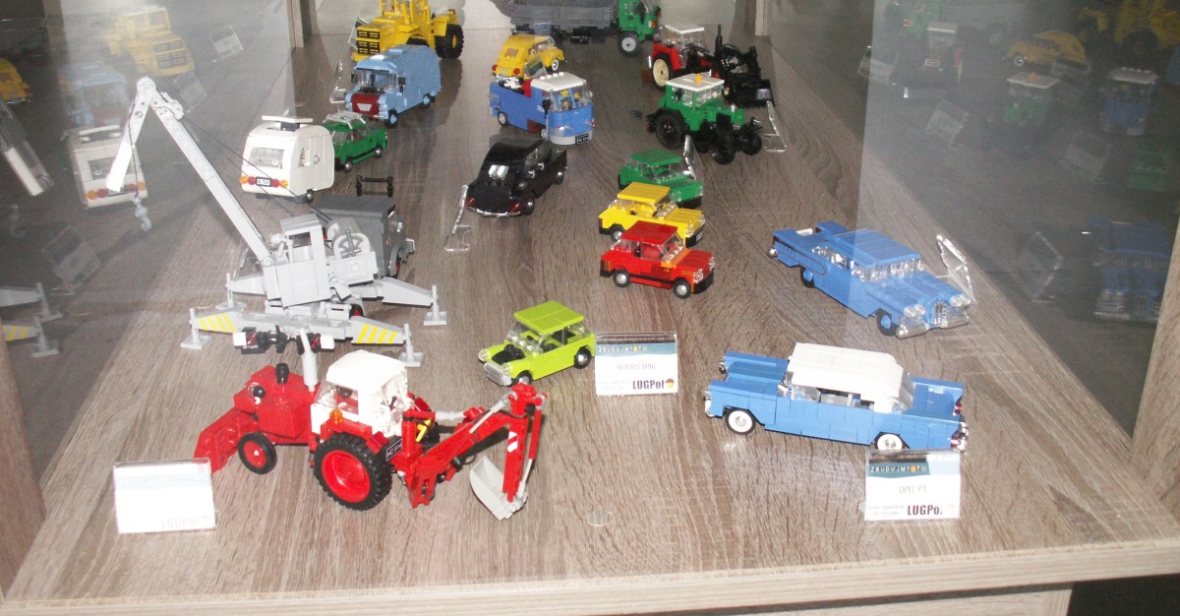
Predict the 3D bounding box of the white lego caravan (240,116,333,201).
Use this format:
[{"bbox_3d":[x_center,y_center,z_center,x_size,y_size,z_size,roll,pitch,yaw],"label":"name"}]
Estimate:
[{"bbox_3d":[-0.262,-0.132,1.046,0.051,0.072,0.082,7,14,13],"label":"white lego caravan"}]

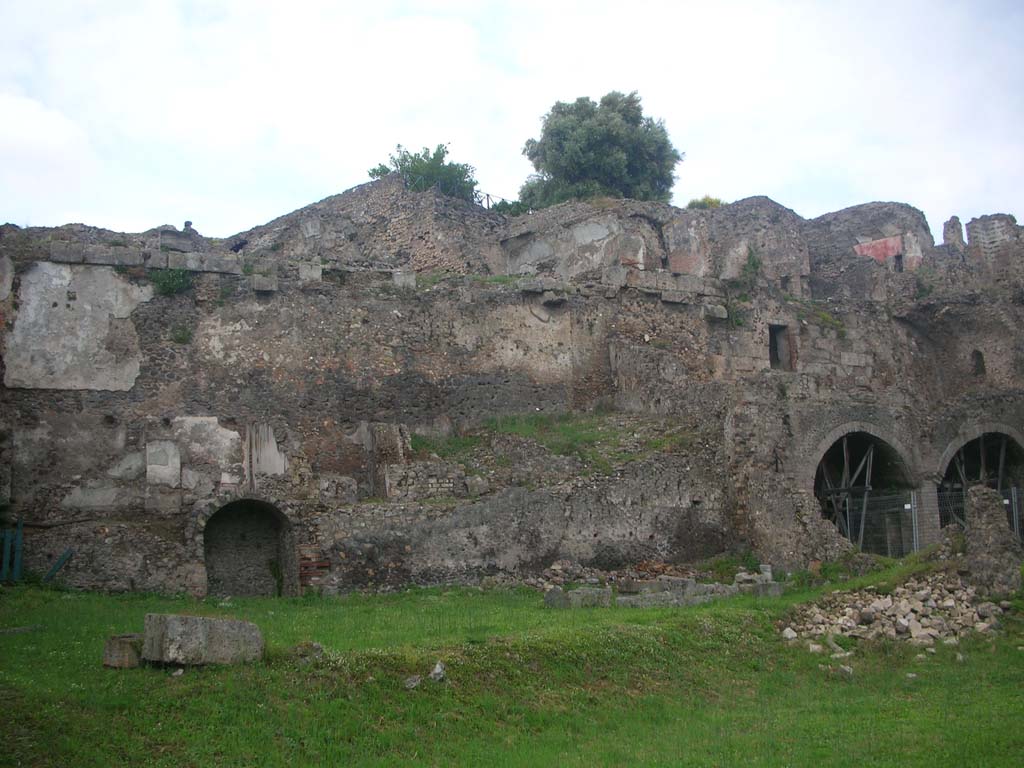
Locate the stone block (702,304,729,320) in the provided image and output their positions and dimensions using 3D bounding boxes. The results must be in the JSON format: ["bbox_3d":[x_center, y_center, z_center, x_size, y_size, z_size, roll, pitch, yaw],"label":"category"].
[{"bbox_3d":[7.133,-2.516,37.175,1.035,0.474,0.600,1,-8,-22],"label":"stone block"}]

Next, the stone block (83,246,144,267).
[{"bbox_3d":[-10.623,-3.372,27.601,1.600,0.430,0.550,2,-9,-17],"label":"stone block"}]

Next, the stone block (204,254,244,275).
[{"bbox_3d":[-8.616,-3.460,30.751,1.112,0.478,0.550,2,-8,-23],"label":"stone block"}]

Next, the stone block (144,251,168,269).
[{"bbox_3d":[-9.584,-3.343,27.913,0.620,0.440,0.550,2,-9,-17],"label":"stone block"}]

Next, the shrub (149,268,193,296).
[{"bbox_3d":[-9.036,-2.686,27.397,1.150,0.720,0.600,2,-9,-17],"label":"shrub"}]

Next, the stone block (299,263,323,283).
[{"bbox_3d":[-6.239,-3.362,31.828,0.688,0.499,0.500,2,-8,-23],"label":"stone block"}]

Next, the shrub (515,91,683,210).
[{"bbox_3d":[3.604,-9.465,42.603,6.600,5.200,5.800,2,-9,-17],"label":"shrub"}]

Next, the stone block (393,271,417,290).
[{"bbox_3d":[-3.085,-2.970,29.853,0.630,0.480,0.500,2,-9,-17],"label":"stone block"}]

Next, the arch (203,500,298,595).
[{"bbox_3d":[-6.948,4.358,27.511,2.500,2.600,1.100,2,-9,-17],"label":"arch"}]

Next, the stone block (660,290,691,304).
[{"bbox_3d":[5.693,-3.003,36.851,1.172,0.399,0.550,2,-8,-23],"label":"stone block"}]

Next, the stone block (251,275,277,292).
[{"bbox_3d":[-7.429,-2.950,30.951,0.788,0.449,0.550,2,-8,-23],"label":"stone block"}]

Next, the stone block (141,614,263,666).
[{"bbox_3d":[-4.433,3.672,14.964,1.650,0.620,0.720,0,-8,-12],"label":"stone block"}]

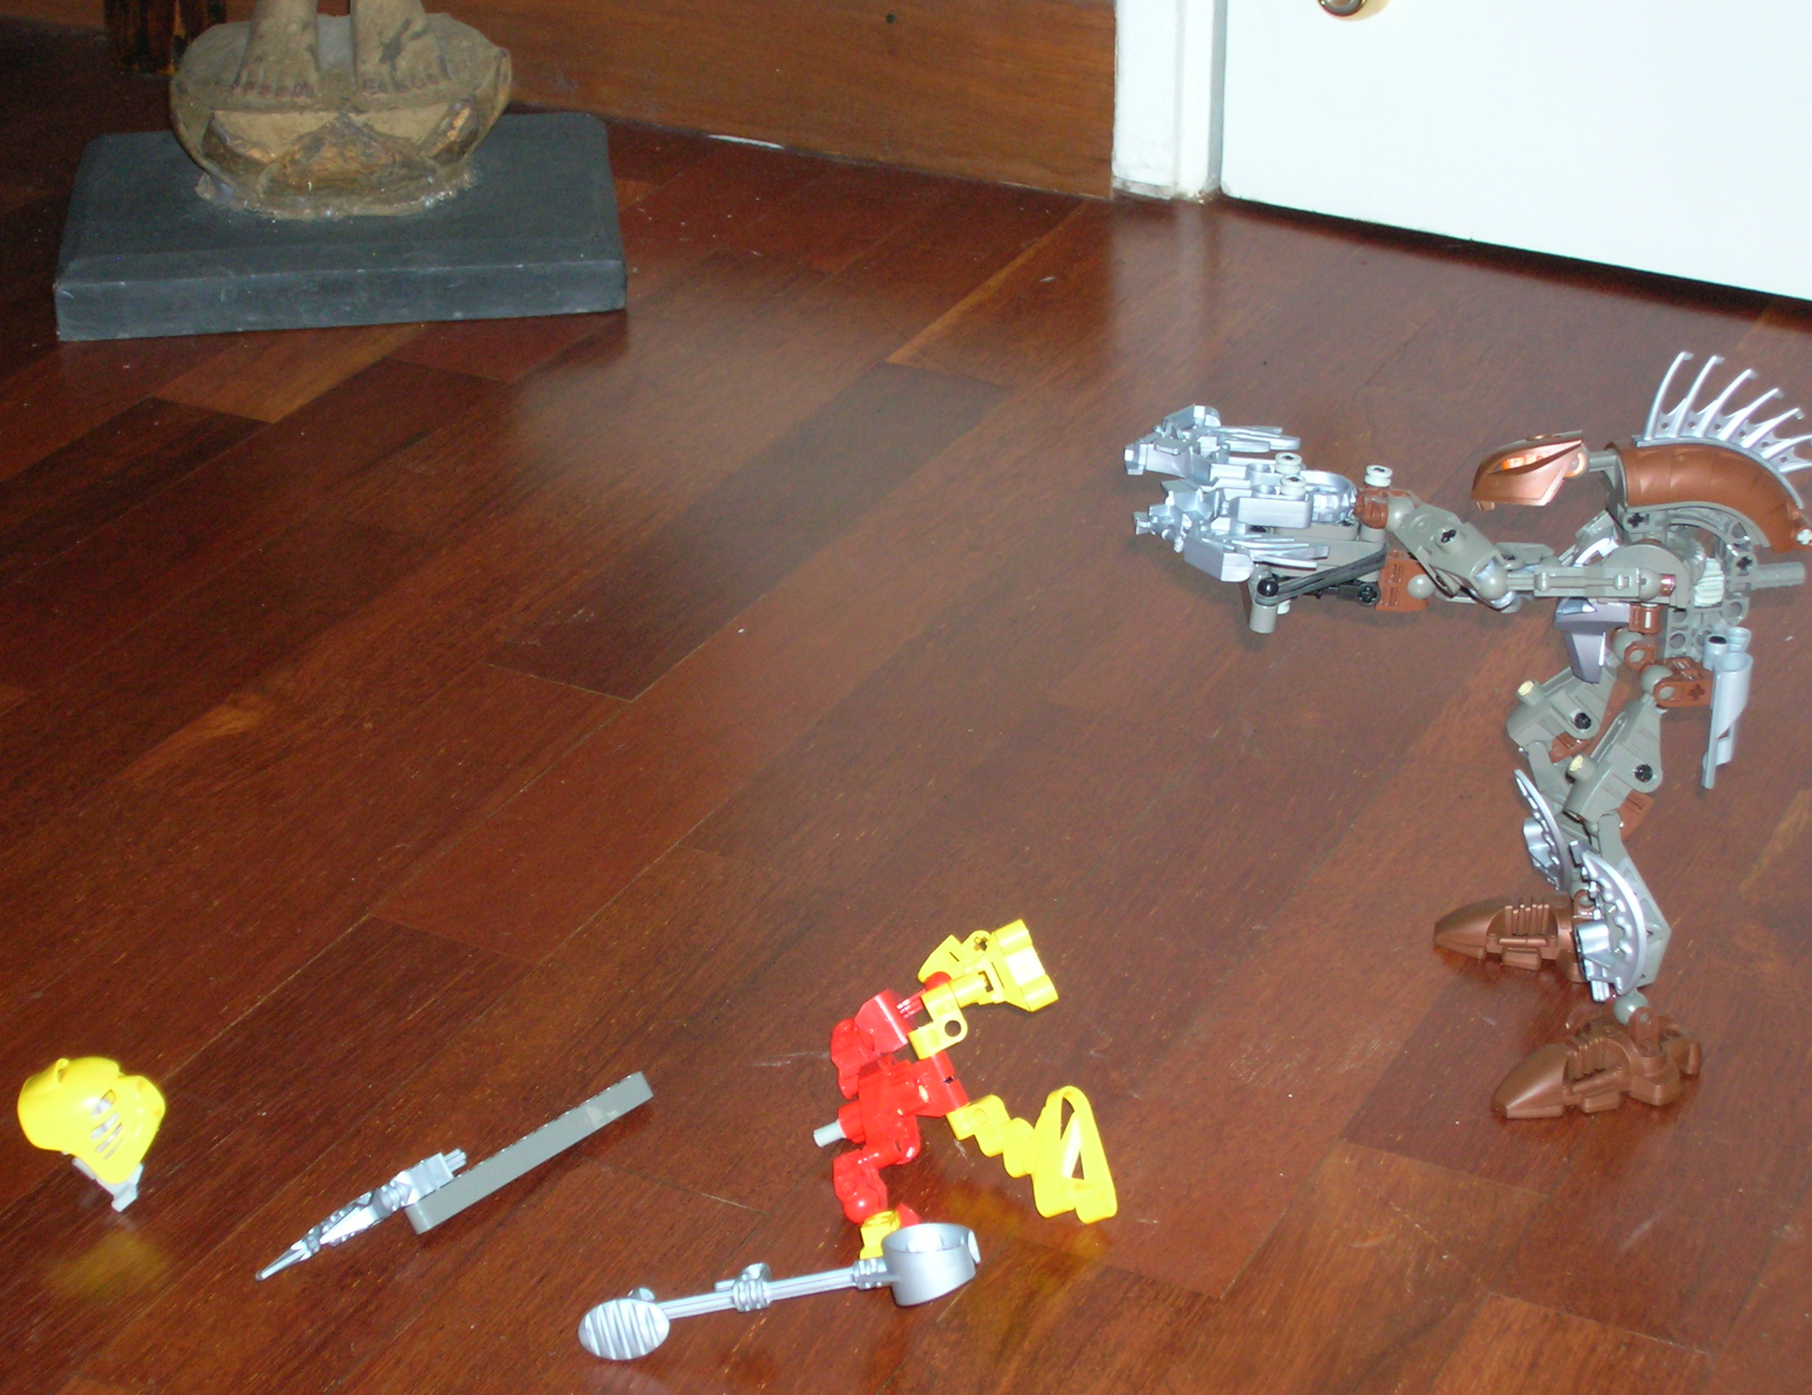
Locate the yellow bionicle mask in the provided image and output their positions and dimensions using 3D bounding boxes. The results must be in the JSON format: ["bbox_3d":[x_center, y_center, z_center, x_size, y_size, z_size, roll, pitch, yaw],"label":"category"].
[{"bbox_3d":[-0.223,0.114,1.034,0.032,0.036,0.029,-38,3,7],"label":"yellow bionicle mask"}]

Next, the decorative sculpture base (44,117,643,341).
[{"bbox_3d":[-0.248,-0.211,1.660,0.238,0.030,0.178,-3,28,-7],"label":"decorative sculpture base"}]

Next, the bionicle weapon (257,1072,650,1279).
[{"bbox_3d":[-0.120,0.130,1.023,0.017,0.013,0.131,22,35,36],"label":"bionicle weapon"}]

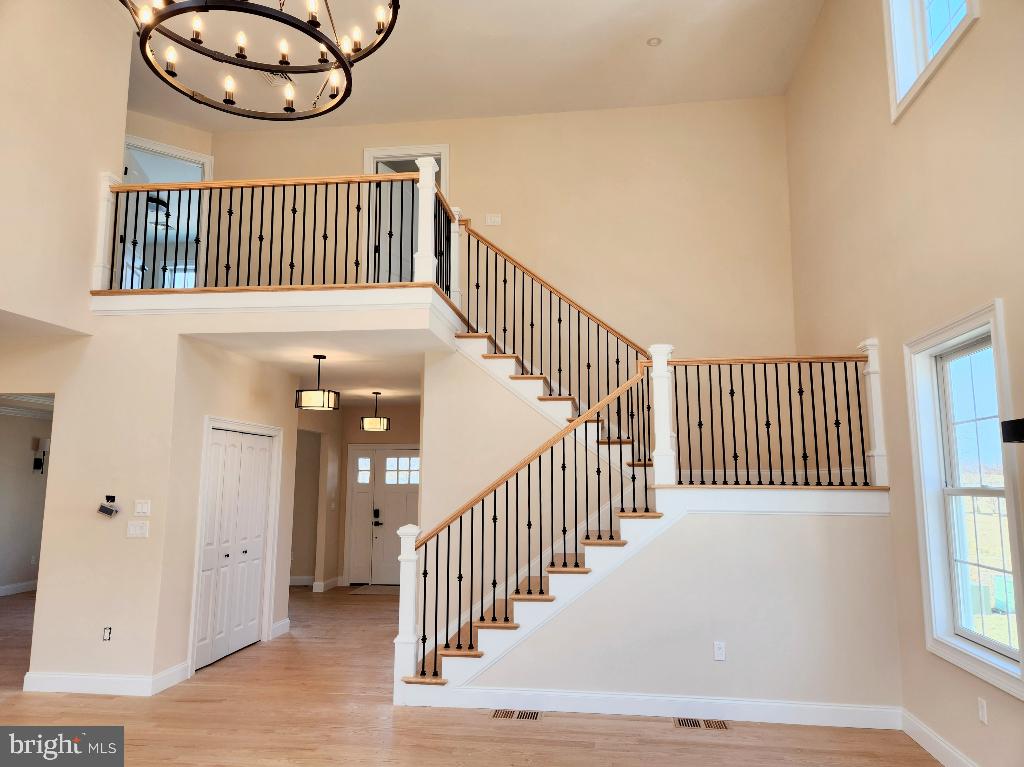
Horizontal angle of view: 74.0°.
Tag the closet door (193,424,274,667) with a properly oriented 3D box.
[{"bbox_3d":[-2.567,1.470,6.326,0.040,2.020,1.200,0,-8,7],"label":"closet door"}]

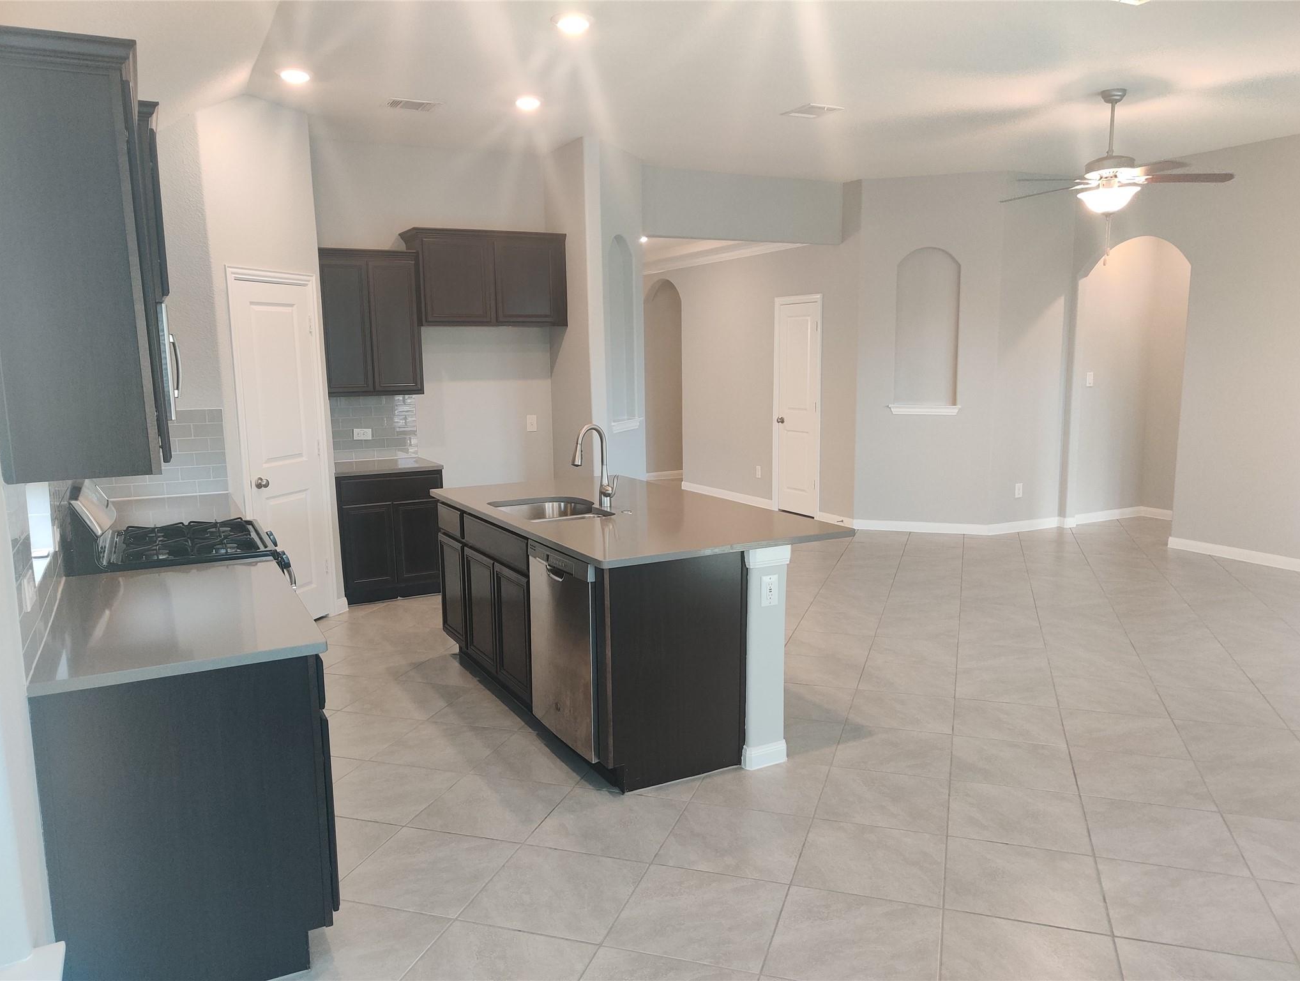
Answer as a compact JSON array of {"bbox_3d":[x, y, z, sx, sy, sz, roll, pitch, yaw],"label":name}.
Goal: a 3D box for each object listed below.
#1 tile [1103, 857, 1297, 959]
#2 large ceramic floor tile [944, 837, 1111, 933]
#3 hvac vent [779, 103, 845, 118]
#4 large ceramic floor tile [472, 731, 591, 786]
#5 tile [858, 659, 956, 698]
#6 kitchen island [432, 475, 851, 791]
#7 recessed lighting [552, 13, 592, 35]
[{"bbox_3d":[1.635,1.268,3.105,0.462,0.010,0.462,2,9,17],"label":"tile"},{"bbox_3d":[1.188,1.251,3.250,0.462,0.010,0.462,2,9,17],"label":"large ceramic floor tile"},{"bbox_3d":[0.980,-2.270,6.143,0.270,0.020,0.330,-5,10,-28],"label":"hvac vent"},{"bbox_3d":[-0.434,1.116,4.259,0.465,0.010,0.465,2,9,17],"label":"large ceramic floor tile"},{"bbox_3d":[1.285,0.950,5.091,0.457,0.010,0.457,2,9,17],"label":"tile"},{"bbox_3d":[-0.164,0.522,4.964,1.163,0.912,2.138,-5,10,-28],"label":"kitchen island"},{"bbox_3d":[-0.323,-1.954,4.278,0.185,0.030,0.185,-1,9,0],"label":"recessed lighting"}]

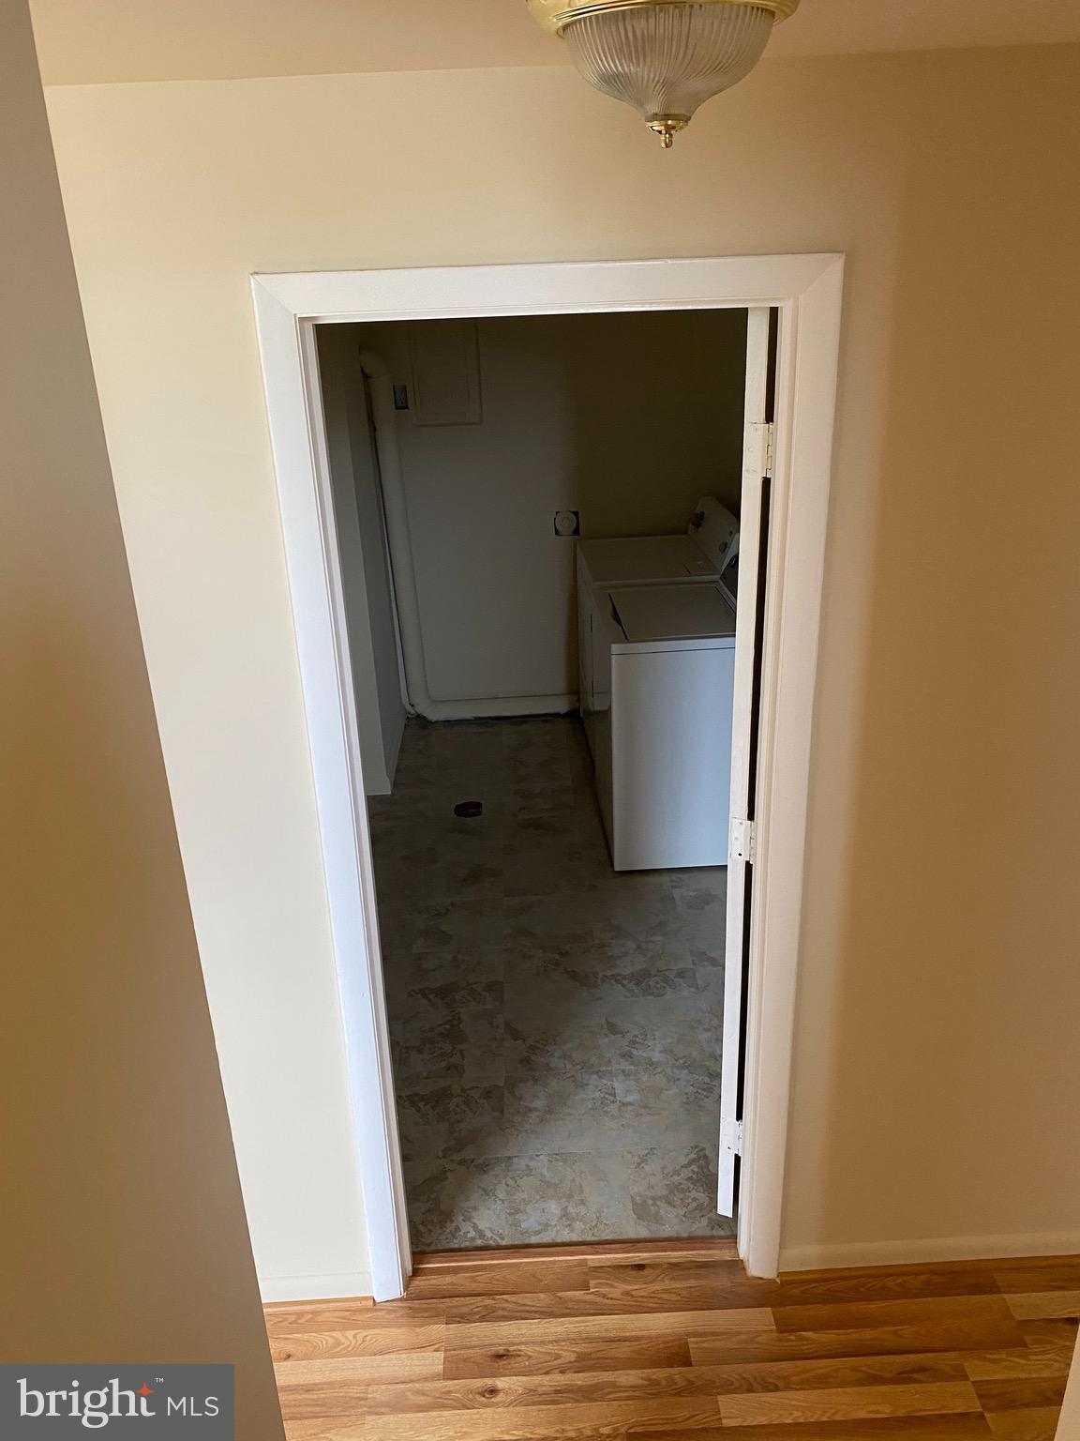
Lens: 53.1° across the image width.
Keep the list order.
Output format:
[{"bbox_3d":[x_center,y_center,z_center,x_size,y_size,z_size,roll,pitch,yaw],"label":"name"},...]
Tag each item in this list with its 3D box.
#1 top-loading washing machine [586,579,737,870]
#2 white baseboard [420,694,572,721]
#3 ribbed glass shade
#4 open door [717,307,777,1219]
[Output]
[{"bbox_3d":[0.584,-0.088,4.193,0.680,1.085,0.715,-3,23,-2],"label":"top-loading washing machine"},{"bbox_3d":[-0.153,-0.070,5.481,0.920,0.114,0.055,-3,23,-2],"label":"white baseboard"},{"bbox_3d":[0.126,-0.631,1.069,0.207,0.100,0.207,-3,23,-2],"label":"ribbed glass shade"},{"bbox_3d":[0.541,0.102,2.491,0.036,2.015,0.750,7,24,21],"label":"open door"}]

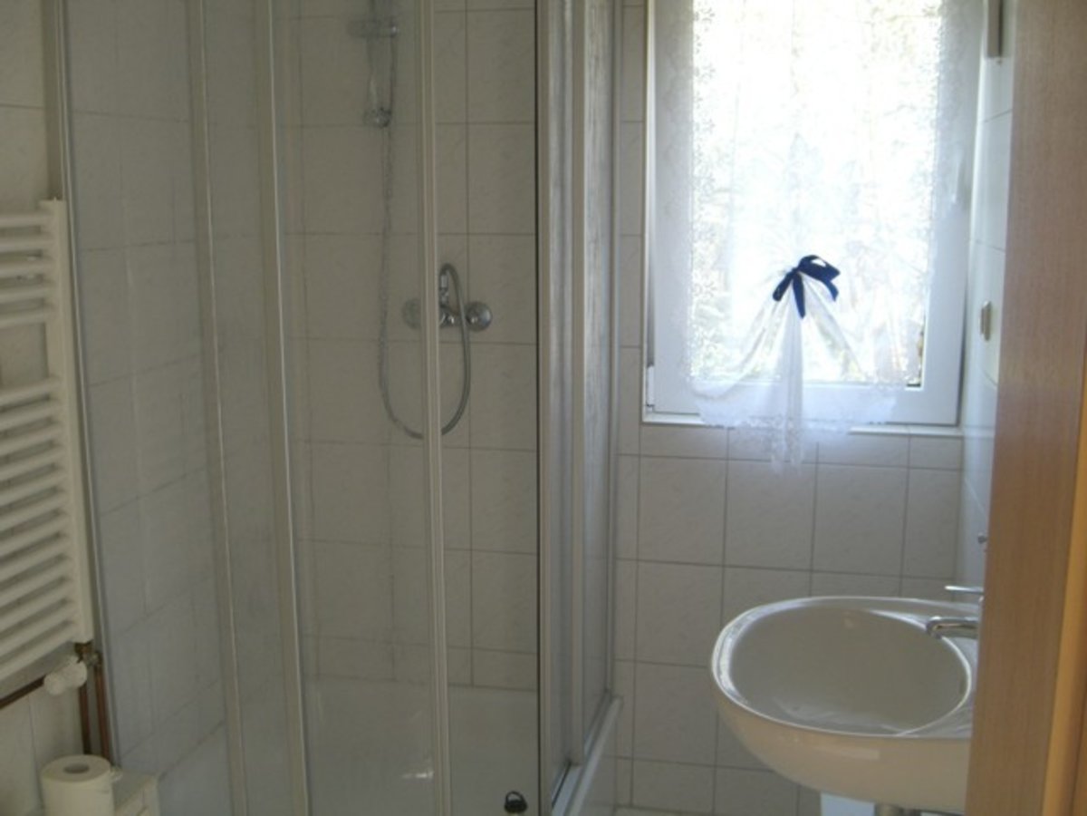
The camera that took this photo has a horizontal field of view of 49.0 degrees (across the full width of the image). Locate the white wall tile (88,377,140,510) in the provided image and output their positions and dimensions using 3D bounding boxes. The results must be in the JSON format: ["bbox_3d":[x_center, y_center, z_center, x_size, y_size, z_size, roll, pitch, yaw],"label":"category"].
[{"bbox_3d":[-0.822,0.068,2.234,0.012,0.247,0.198,2,10,11],"label":"white wall tile"}]

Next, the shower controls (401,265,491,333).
[{"bbox_3d":[-0.226,-0.252,2.725,0.220,0.158,0.115,2,10,11],"label":"shower controls"}]

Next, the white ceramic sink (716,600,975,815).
[{"bbox_3d":[0.505,0.480,1.850,0.478,0.200,0.547,2,10,11],"label":"white ceramic sink"}]

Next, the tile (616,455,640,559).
[{"bbox_3d":[0.122,0.230,2.800,0.200,0.250,0.010,2,10,11],"label":"tile"}]

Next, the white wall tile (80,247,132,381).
[{"bbox_3d":[-0.827,-0.172,2.217,0.010,0.250,0.200,2,10,11],"label":"white wall tile"}]

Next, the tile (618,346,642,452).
[{"bbox_3d":[0.122,-0.015,2.756,0.200,0.250,0.010,2,10,11],"label":"tile"}]

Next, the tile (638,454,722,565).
[{"bbox_3d":[0.318,0.237,2.761,0.200,0.250,0.010,2,10,11],"label":"tile"}]

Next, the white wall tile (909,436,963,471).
[{"bbox_3d":[0.865,0.097,2.623,0.112,0.069,0.012,2,10,11],"label":"white wall tile"}]

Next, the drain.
[{"bbox_3d":[-0.060,0.883,2.674,0.057,0.040,0.057,0,10,0],"label":"drain"}]

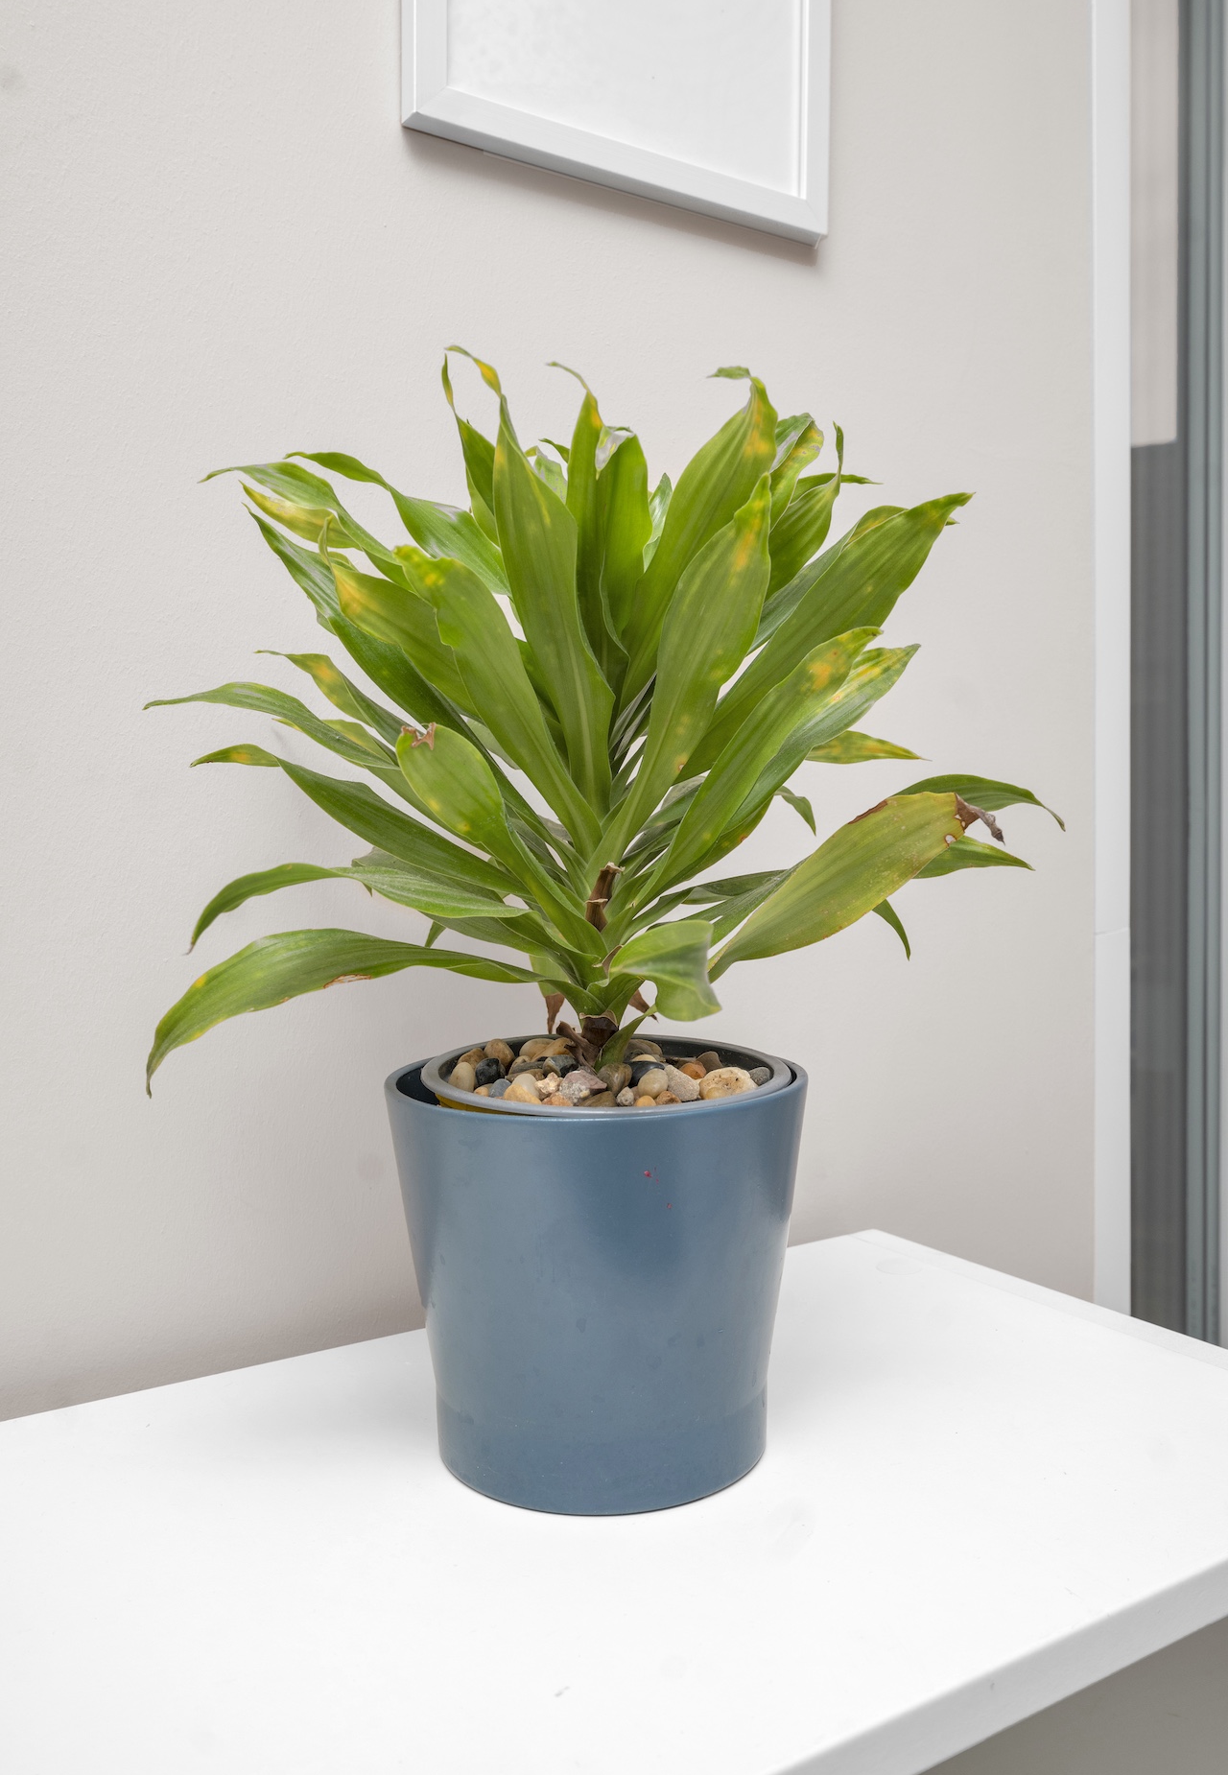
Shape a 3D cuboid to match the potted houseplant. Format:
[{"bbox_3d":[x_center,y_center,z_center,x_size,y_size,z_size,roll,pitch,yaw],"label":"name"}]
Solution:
[{"bbox_3d":[-0.005,0.004,0.665,0.420,0.510,0.390,0,2,0],"label":"potted houseplant"}]

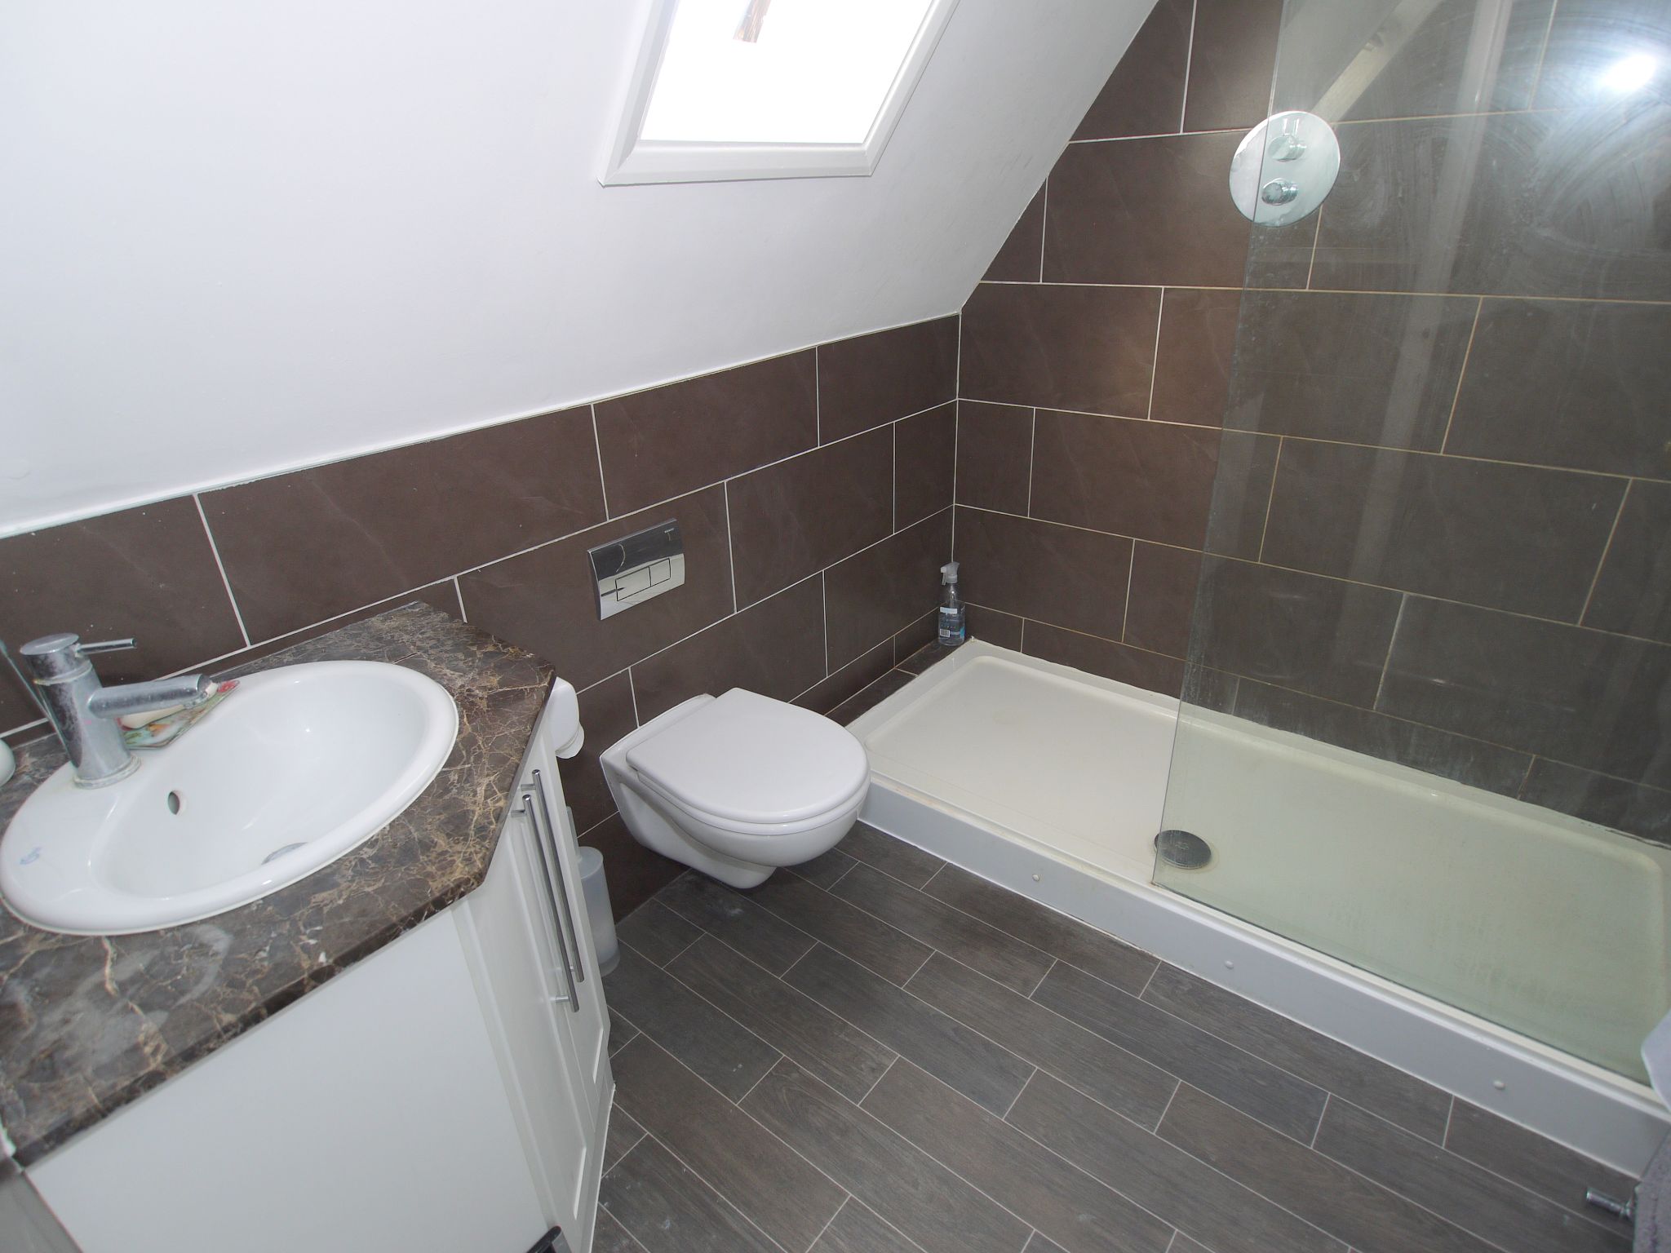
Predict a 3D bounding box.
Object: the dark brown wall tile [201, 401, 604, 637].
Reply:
[{"bbox_3d":[-0.608,-0.180,1.337,0.010,0.210,0.599,18,33,35],"label":"dark brown wall tile"}]

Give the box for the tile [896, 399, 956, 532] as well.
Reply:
[{"bbox_3d":[0.243,-0.438,2.362,0.012,0.298,0.302,17,32,35],"label":"tile"}]

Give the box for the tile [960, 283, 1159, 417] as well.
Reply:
[{"bbox_3d":[0.547,-0.701,2.198,0.534,0.300,0.010,18,33,35],"label":"tile"}]

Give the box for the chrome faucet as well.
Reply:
[{"bbox_3d":[-0.712,0.079,0.878,0.158,0.154,0.056,-6,26,-6],"label":"chrome faucet"}]

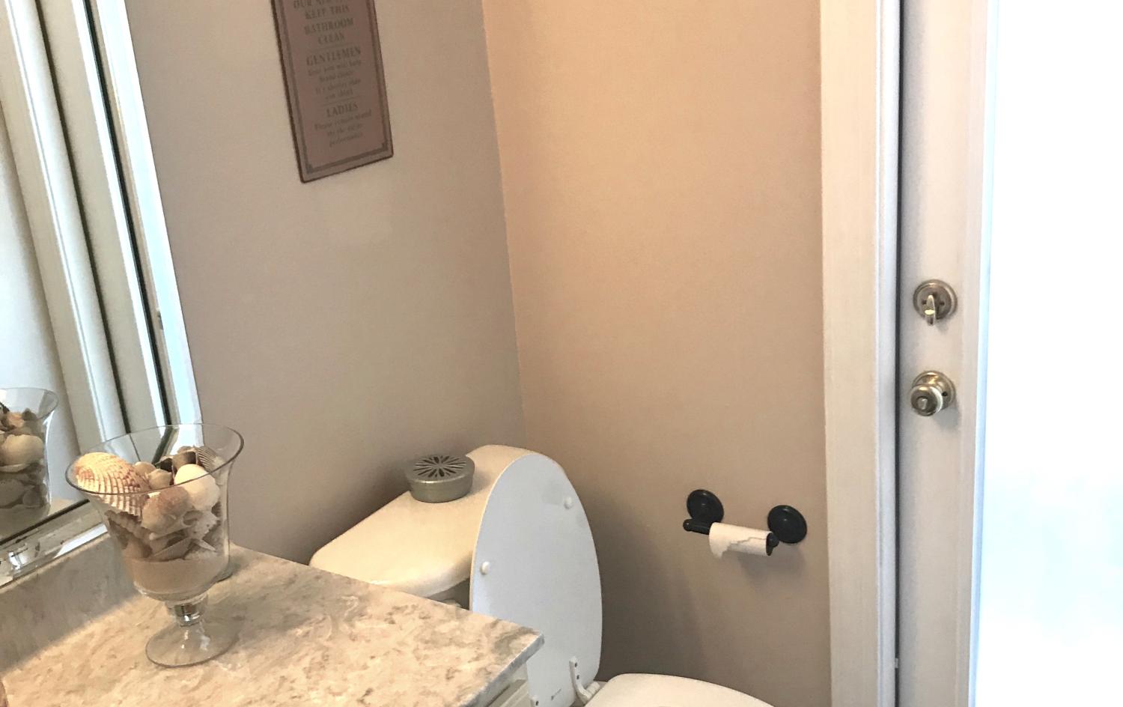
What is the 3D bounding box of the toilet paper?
[{"bbox_3d":[0.298,0.312,2.035,0.107,0.045,0.047,8,24,33],"label":"toilet paper"}]

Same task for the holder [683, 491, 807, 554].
[{"bbox_3d":[0.296,0.294,2.065,0.230,0.068,0.084,8,24,33],"label":"holder"}]

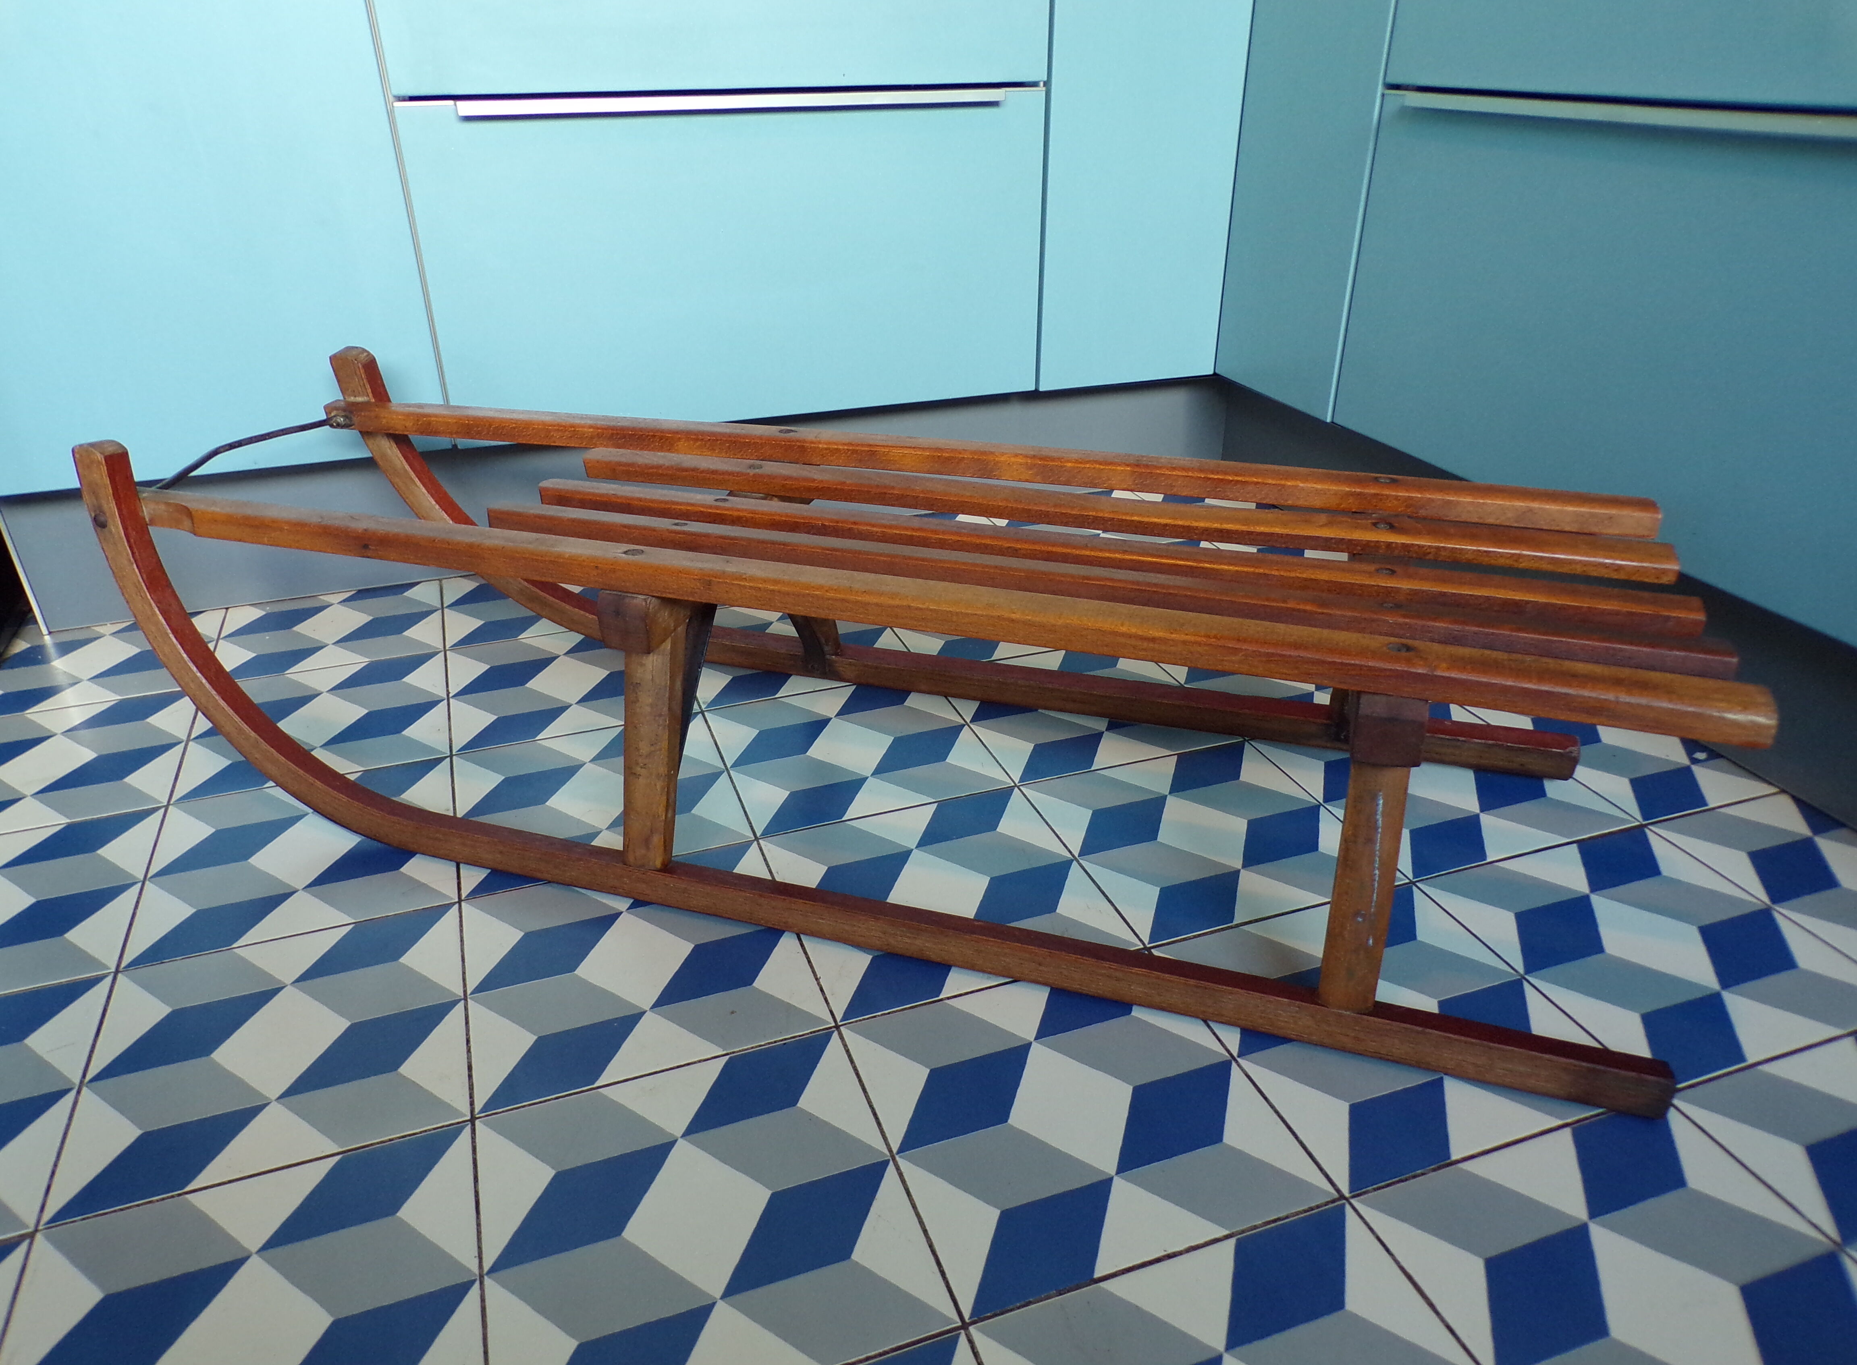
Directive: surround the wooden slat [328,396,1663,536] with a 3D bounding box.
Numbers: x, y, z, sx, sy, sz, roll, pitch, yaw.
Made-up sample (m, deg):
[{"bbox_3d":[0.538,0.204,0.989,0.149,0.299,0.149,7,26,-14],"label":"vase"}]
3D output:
[{"bbox_3d":[-0.011,-0.168,0.961,1.005,0.018,0.032,7,33,14],"label":"wooden slat"}]

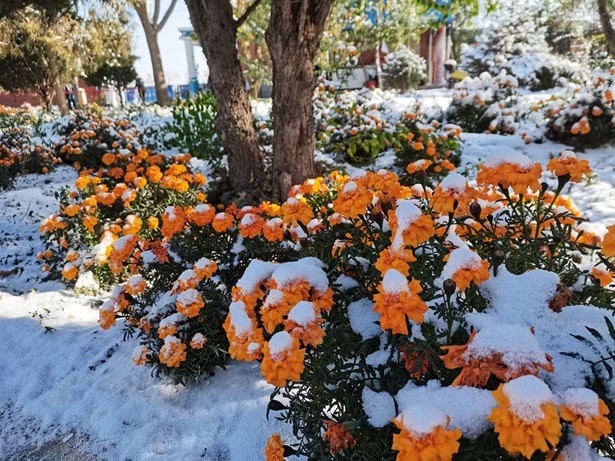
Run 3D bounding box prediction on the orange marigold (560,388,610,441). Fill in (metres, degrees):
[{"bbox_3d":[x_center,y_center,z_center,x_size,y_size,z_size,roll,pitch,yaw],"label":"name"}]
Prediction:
[{"bbox_3d":[0.295,0.195,0.490,0.051,0.049,0.047,10,21,34],"label":"orange marigold"}]

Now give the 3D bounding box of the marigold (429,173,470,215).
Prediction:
[{"bbox_3d":[0.241,-0.062,0.780,0.066,0.062,0.066,-1,17,0],"label":"marigold"}]

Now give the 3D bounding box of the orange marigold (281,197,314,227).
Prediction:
[{"bbox_3d":[-0.019,-0.035,0.860,0.061,0.049,0.057,-2,17,-1],"label":"orange marigold"}]

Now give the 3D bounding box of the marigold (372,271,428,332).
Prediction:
[{"bbox_3d":[0.116,0.090,0.580,0.066,0.071,0.060,2,18,12],"label":"marigold"}]

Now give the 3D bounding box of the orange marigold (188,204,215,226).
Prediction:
[{"bbox_3d":[-0.273,-0.039,1.200,0.067,0.054,0.067,-1,17,0],"label":"orange marigold"}]

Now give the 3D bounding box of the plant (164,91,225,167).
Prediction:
[{"bbox_3d":[-0.832,-0.751,3.400,0.480,0.530,0.450,-6,18,-12],"label":"plant"}]

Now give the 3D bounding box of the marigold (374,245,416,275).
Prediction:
[{"bbox_3d":[0.120,0.045,0.630,0.056,0.041,0.051,2,17,11],"label":"marigold"}]

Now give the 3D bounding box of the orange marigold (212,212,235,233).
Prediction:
[{"bbox_3d":[-0.226,-0.021,1.240,0.058,0.050,0.058,-1,17,0],"label":"orange marigold"}]

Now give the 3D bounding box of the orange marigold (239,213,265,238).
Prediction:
[{"bbox_3d":[-0.145,-0.013,1.200,0.064,0.058,0.064,-1,17,0],"label":"orange marigold"}]

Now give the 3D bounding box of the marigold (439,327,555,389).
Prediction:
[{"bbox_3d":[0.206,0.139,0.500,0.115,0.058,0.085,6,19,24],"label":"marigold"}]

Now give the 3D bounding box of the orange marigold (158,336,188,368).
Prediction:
[{"bbox_3d":[-0.281,0.254,0.960,0.057,0.059,0.052,-8,18,-18],"label":"orange marigold"}]

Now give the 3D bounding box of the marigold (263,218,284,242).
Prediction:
[{"bbox_3d":[-0.090,0.000,1.220,0.056,0.055,0.056,-1,17,0],"label":"marigold"}]

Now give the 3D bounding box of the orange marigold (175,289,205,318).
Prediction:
[{"bbox_3d":[-0.271,0.169,1.070,0.063,0.058,0.063,-1,17,0],"label":"orange marigold"}]

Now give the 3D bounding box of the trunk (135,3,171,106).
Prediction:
[{"bbox_3d":[-5.025,-5.654,14.971,1.000,3.150,0.700,-1,17,0],"label":"trunk"}]

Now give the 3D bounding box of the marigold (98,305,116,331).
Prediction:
[{"bbox_3d":[-0.520,0.229,1.200,0.050,0.055,0.055,-1,17,0],"label":"marigold"}]

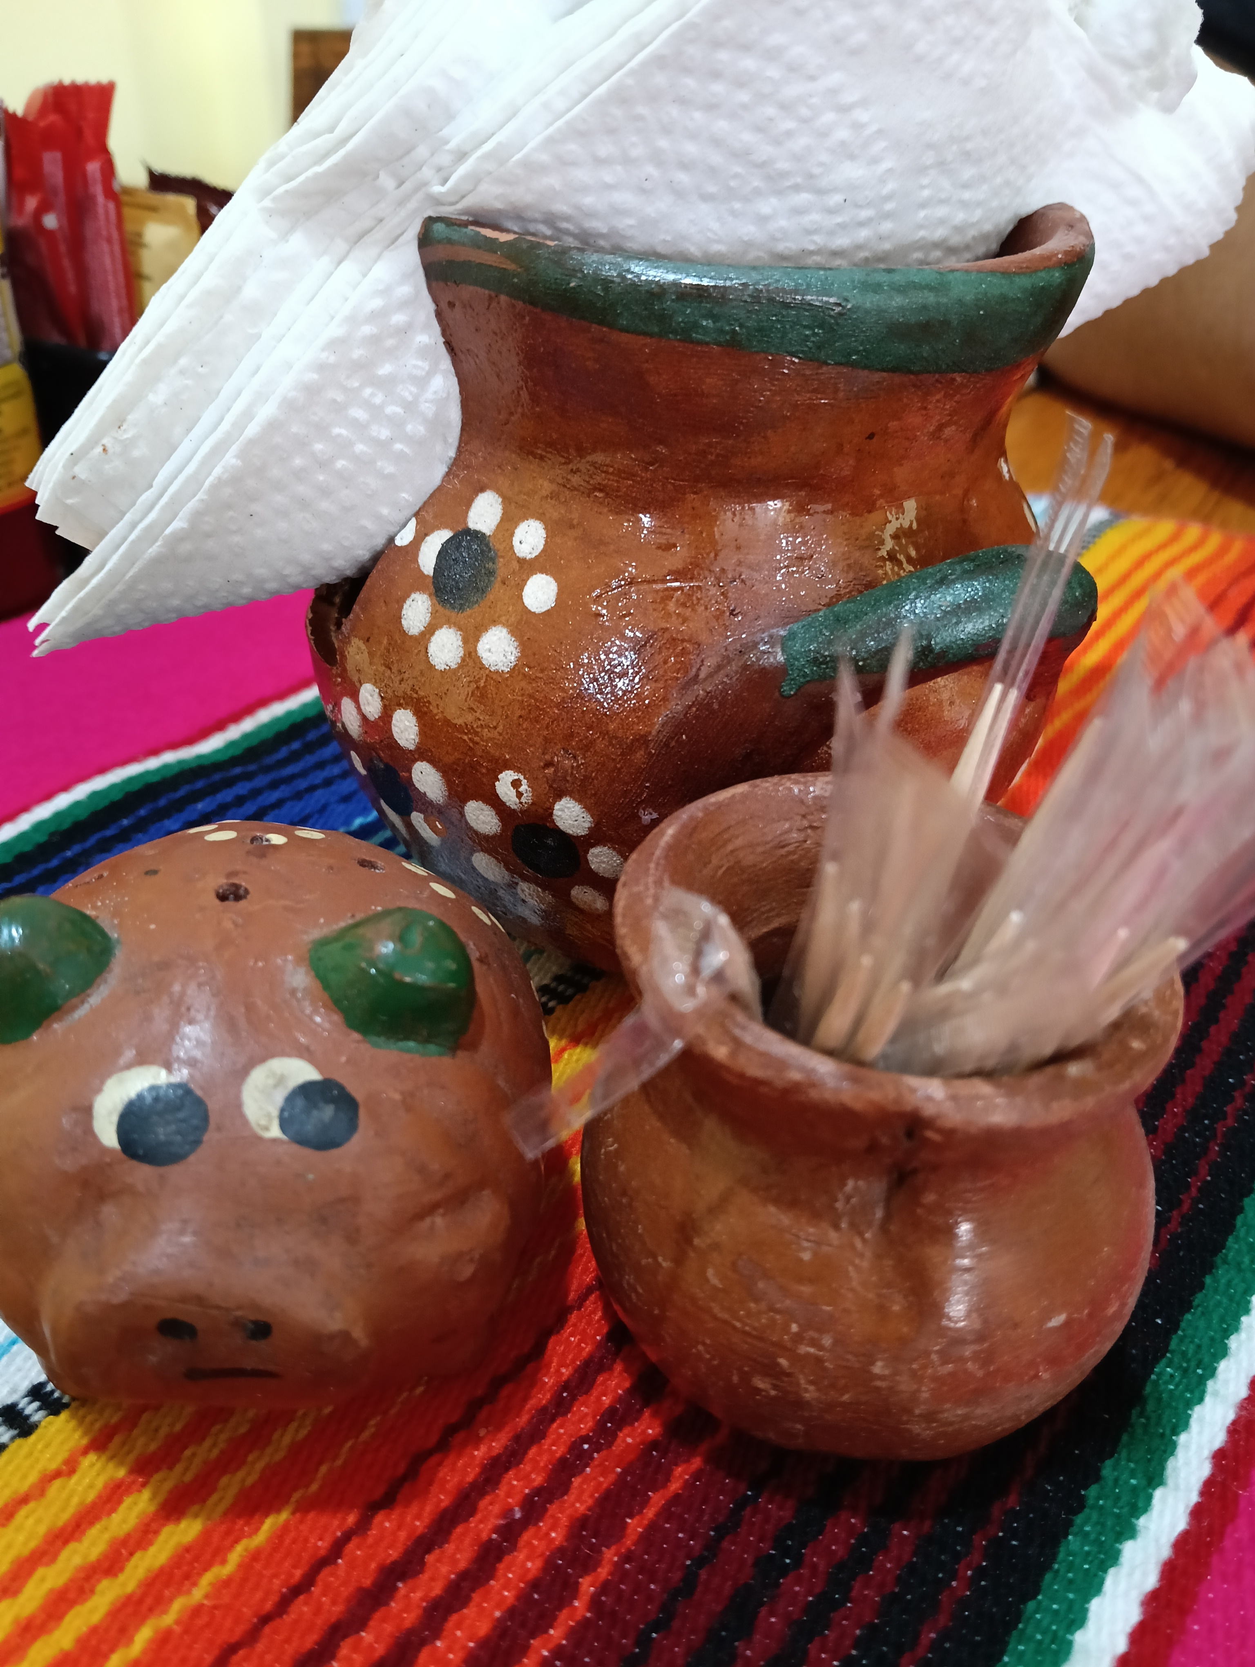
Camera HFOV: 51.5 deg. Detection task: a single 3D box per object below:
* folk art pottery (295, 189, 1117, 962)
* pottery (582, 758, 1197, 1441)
[{"bbox_3d":[0.010,-0.035,0.195,0.112,0.108,0.123,2,34,-2],"label":"folk art pottery"},{"bbox_3d":[0.025,0.033,0.140,0.061,0.058,0.061,2,34,-2],"label":"pottery"}]

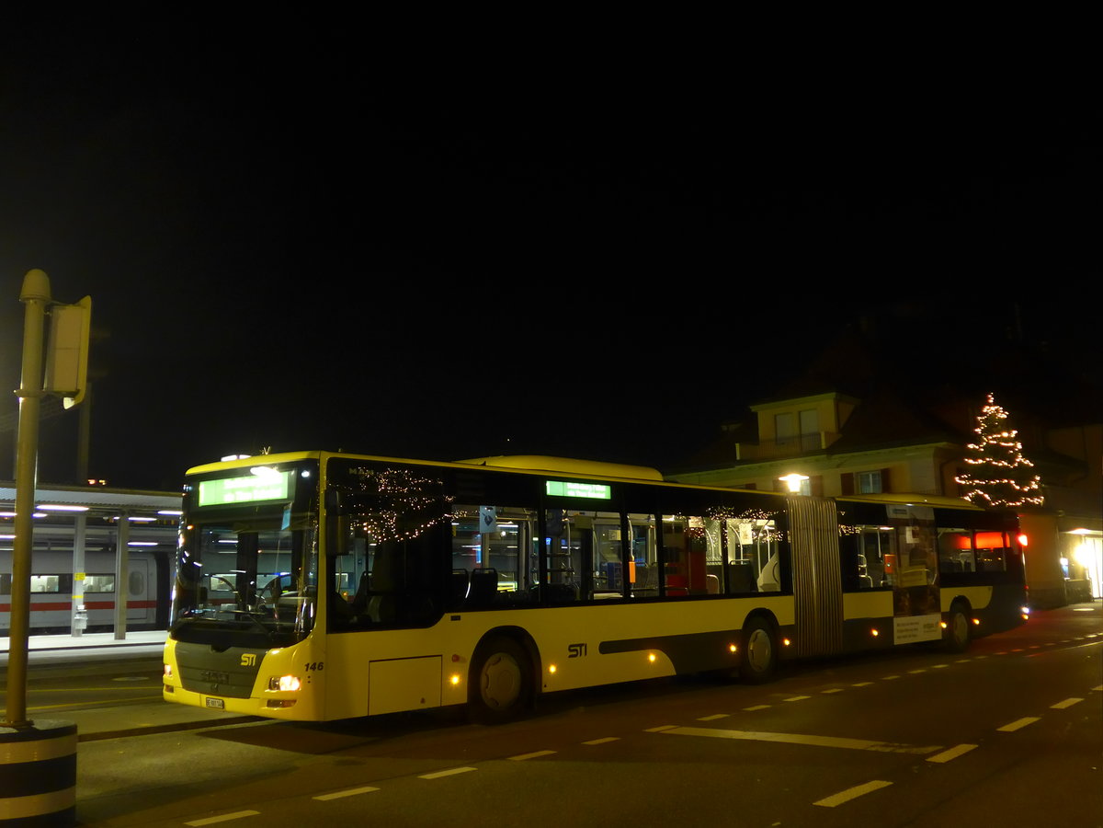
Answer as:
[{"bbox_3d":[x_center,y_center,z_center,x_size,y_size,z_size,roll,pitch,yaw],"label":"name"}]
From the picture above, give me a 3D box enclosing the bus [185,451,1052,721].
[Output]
[{"bbox_3d":[2.850,2.481,16.781,2.550,3.020,17.980,-9,-11,42],"label":"bus"}]

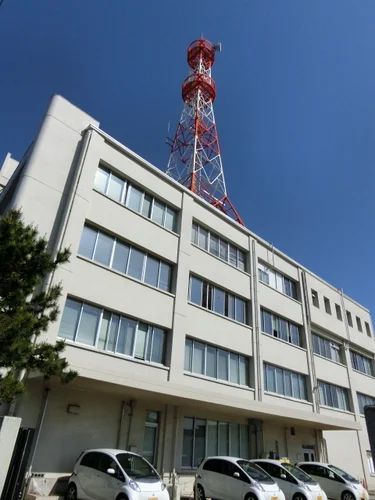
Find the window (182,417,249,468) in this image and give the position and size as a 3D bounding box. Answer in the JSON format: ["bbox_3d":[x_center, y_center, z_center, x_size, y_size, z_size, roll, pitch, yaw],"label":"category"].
[{"bbox_3d":[1.611,9.785,18.080,5.030,2.080,0.200,28,-38,-36],"label":"window"}]

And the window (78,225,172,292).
[{"bbox_3d":[-2.346,0.515,14.776,4.598,1.529,0.180,28,-37,-36],"label":"window"}]

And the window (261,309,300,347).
[{"bbox_3d":[5.591,4.742,21.403,4.565,1.540,0.180,28,-37,-36],"label":"window"}]

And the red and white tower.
[{"bbox_3d":[0.685,-9.058,26.644,5.170,18.385,5.170,28,-37,-36],"label":"red and white tower"}]

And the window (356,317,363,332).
[{"bbox_3d":[14.142,6.188,29.829,0.803,1.221,0.150,28,-37,-36],"label":"window"}]

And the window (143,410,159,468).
[{"bbox_3d":[-1.546,8.148,15.434,0.800,2.290,0.200,28,-38,-36],"label":"window"}]

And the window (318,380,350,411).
[{"bbox_3d":[11.428,11.519,28.203,5.600,1.770,0.200,28,-38,-36],"label":"window"}]

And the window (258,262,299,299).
[{"bbox_3d":[7.002,2.553,27.836,5.600,1.770,0.200,28,-38,-36],"label":"window"}]

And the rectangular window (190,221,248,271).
[{"bbox_3d":[1.784,-0.006,19.573,4.598,1.540,0.180,28,-37,-36],"label":"rectangular window"}]

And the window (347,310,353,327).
[{"bbox_3d":[12.876,5.516,28.771,0.803,1.221,0.150,28,-37,-36],"label":"window"}]

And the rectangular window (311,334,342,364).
[{"bbox_3d":[11.619,8.338,30.007,5.600,1.710,0.200,28,-38,-36],"label":"rectangular window"}]

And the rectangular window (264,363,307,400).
[{"bbox_3d":[6.617,8.960,24.202,5.600,1.770,0.200,28,-38,-36],"label":"rectangular window"}]

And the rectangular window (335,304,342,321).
[{"bbox_3d":[11.547,4.811,27.660,0.825,1.221,0.150,28,-37,-36],"label":"rectangular window"}]

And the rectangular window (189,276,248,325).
[{"bbox_3d":[1.998,3.198,22.018,5.600,1.770,0.200,28,-38,-36],"label":"rectangular window"}]

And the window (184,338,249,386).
[{"bbox_3d":[1.806,6.401,20.201,5.600,1.770,0.200,28,-38,-36],"label":"window"}]

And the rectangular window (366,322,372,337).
[{"bbox_3d":[15.420,6.866,30.897,0.836,1.221,0.150,28,-37,-36],"label":"rectangular window"}]

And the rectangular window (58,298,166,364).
[{"bbox_3d":[-3.005,3.842,16.199,5.600,1.770,0.200,28,-38,-36],"label":"rectangular window"}]

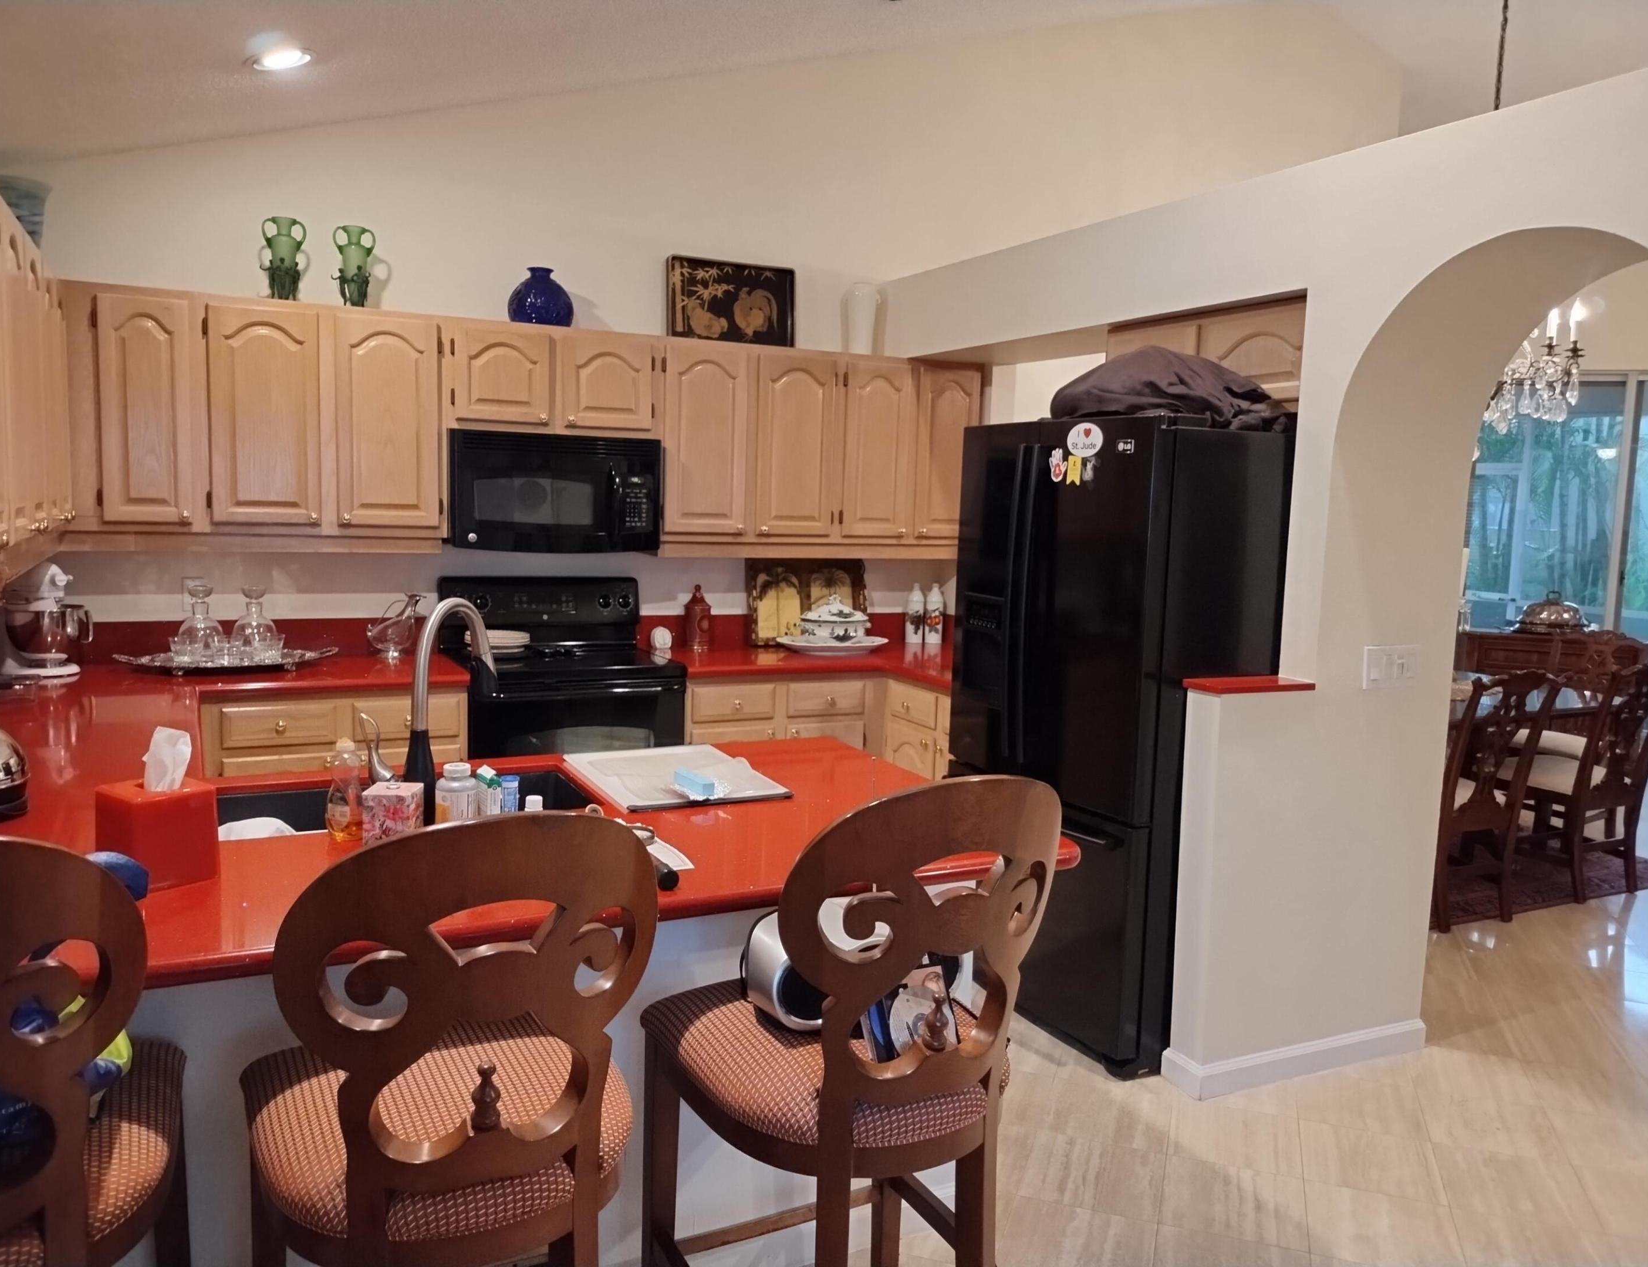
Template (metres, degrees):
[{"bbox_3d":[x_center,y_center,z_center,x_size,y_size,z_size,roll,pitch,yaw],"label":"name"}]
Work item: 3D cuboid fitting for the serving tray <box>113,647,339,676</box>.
[{"bbox_3d":[-1.973,0.086,4.058,0.672,0.056,0.370,-2,7,-27],"label":"serving tray"}]

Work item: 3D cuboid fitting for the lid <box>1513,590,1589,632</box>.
[{"bbox_3d":[4.508,-0.140,7.544,0.360,0.245,0.410,-1,7,-26],"label":"lid"}]

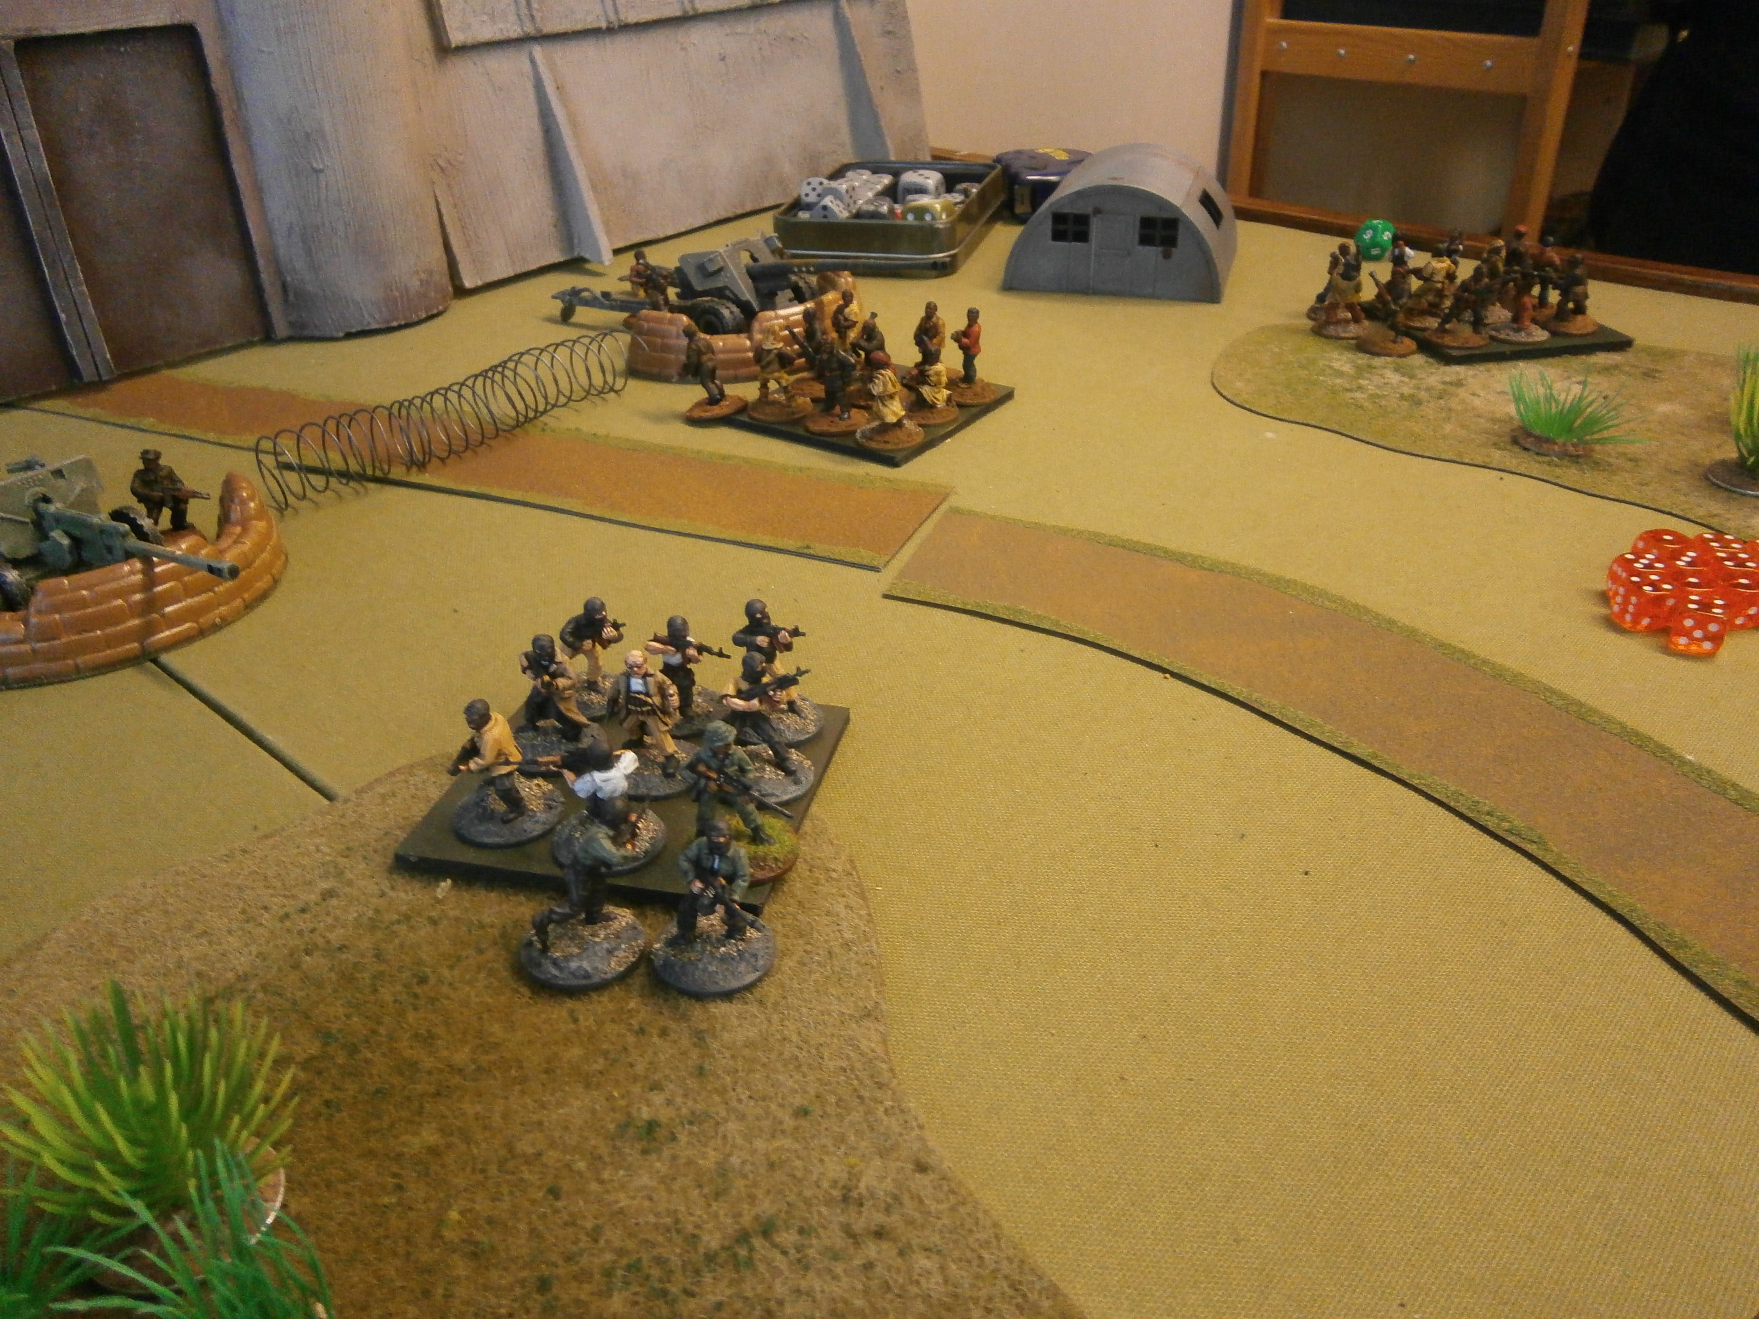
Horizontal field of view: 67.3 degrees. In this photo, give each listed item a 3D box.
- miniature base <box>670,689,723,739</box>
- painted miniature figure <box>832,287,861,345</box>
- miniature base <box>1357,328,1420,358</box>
[{"bbox_3d":[-0.050,0.012,0.330,0.025,0.002,0.025,-1,31,0],"label":"miniature base"},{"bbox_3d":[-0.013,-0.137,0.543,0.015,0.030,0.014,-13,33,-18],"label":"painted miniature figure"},{"bbox_3d":[0.217,-0.135,0.566,0.025,0.003,0.025,-1,31,0],"label":"miniature base"}]

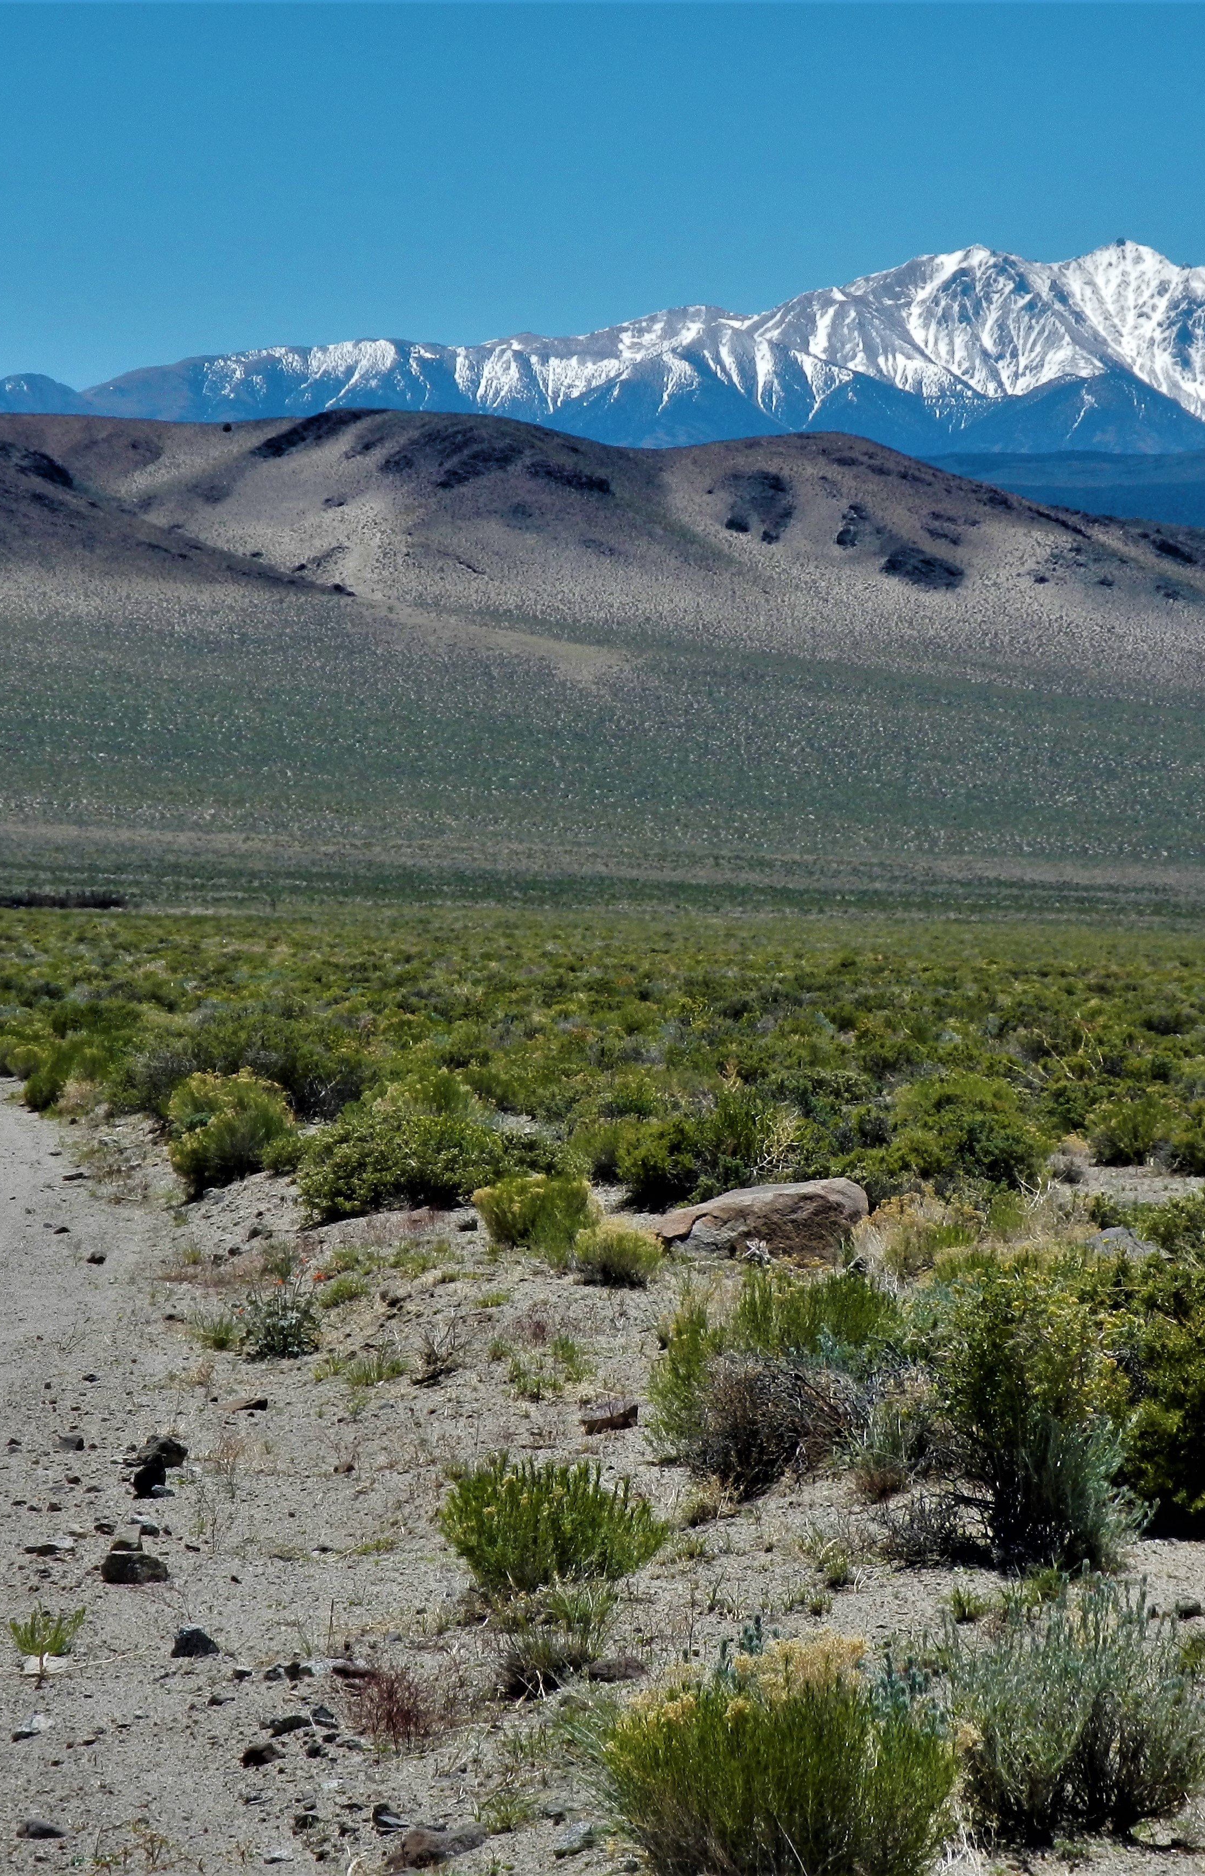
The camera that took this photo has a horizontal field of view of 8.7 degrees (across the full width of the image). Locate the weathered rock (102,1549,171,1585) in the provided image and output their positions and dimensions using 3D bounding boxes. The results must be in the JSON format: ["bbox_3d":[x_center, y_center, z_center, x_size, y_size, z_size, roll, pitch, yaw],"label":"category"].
[{"bbox_3d":[-1.060,1.431,17.915,0.160,0.081,0.128,0,0,0],"label":"weathered rock"}]

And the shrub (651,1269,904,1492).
[{"bbox_3d":[0.440,1.114,19.826,0.639,0.546,0.639,0,0,0],"label":"shrub"}]

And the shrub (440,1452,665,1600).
[{"bbox_3d":[-0.113,1.308,17.517,0.508,0.317,0.453,0,0,0],"label":"shrub"}]

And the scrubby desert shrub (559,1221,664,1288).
[{"bbox_3d":[0.032,1.169,29.074,0.390,0.247,0.370,0,0,0],"label":"scrubby desert shrub"}]

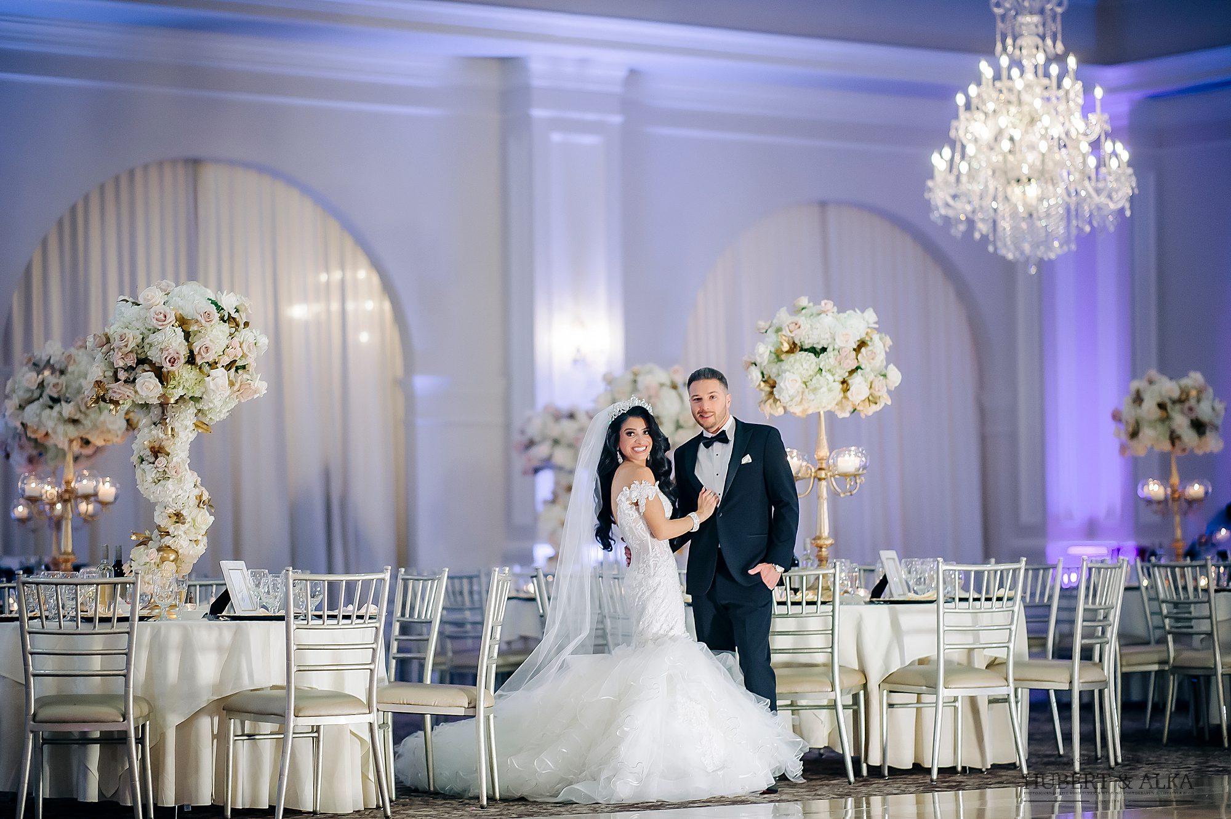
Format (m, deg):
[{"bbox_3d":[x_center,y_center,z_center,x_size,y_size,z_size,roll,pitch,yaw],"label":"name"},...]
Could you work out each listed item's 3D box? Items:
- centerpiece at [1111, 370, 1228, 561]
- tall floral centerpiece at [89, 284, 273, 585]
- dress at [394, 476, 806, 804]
[{"bbox_3d":[3.507,0.447,22.700,0.710,1.410,0.710,-1,-3,0],"label":"centerpiece"},{"bbox_3d":[-1.780,0.159,14.650,0.730,1.370,0.700,-1,-3,0],"label":"tall floral centerpiece"},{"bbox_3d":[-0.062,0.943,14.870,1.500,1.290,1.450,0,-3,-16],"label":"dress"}]

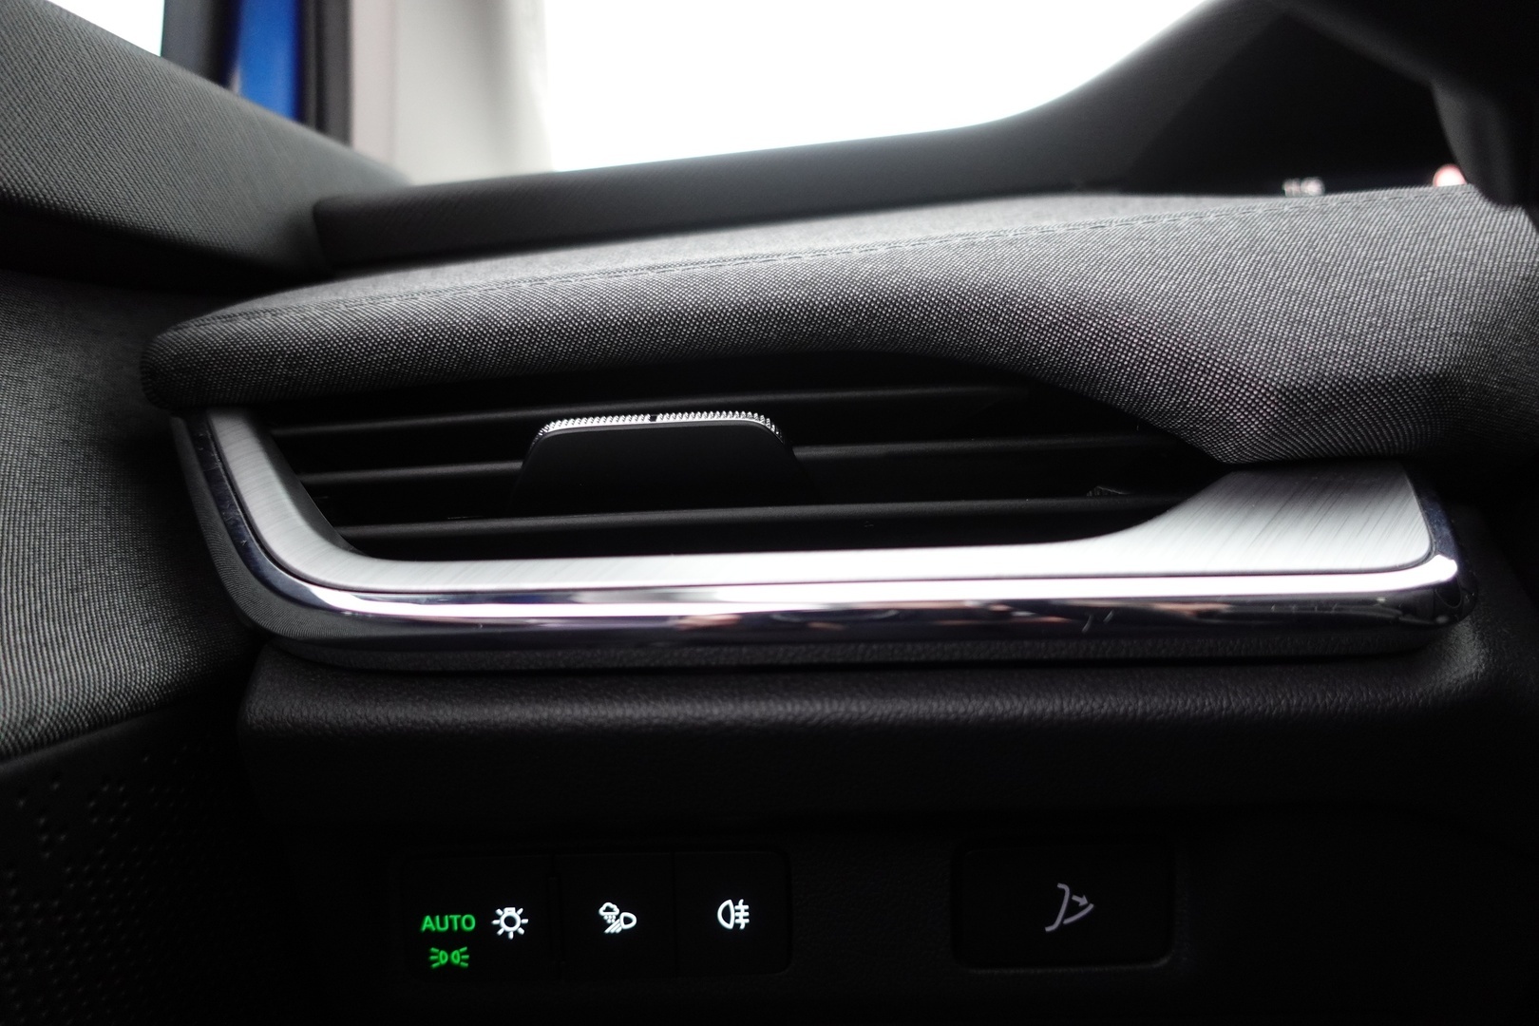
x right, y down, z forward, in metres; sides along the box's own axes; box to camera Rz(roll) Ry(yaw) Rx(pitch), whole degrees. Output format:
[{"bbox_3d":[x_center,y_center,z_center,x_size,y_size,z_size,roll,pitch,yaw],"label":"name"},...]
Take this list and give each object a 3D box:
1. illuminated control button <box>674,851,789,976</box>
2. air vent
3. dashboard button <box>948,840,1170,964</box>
[{"bbox_3d":[-0.008,0.083,0.214,0.023,0.024,0.009,-2,6,1],"label":"illuminated control button"},{"bbox_3d":[-0.009,-0.011,0.217,0.190,0.039,0.030,-1,6,7],"label":"air vent"},{"bbox_3d":[0.060,0.081,0.213,0.042,0.024,0.009,-2,6,1],"label":"dashboard button"}]

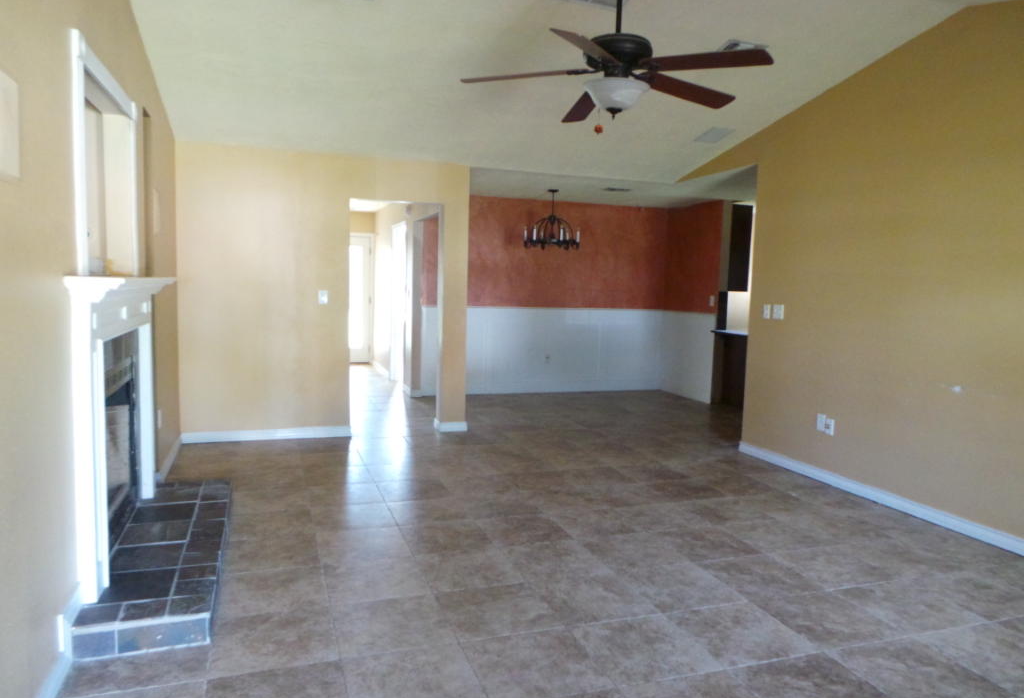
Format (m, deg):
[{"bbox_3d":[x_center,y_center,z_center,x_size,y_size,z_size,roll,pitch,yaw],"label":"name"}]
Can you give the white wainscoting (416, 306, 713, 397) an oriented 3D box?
[{"bbox_3d":[0.671,0.073,8.405,3.450,1.119,1.152,0,5,-19],"label":"white wainscoting"}]

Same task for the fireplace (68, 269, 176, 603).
[{"bbox_3d":[-1.730,0.294,3.143,0.188,1.229,1.528,0,5,-19],"label":"fireplace"}]

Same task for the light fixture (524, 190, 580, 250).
[{"bbox_3d":[0.475,-1.451,7.632,0.600,0.654,0.600,2,5,0],"label":"light fixture"}]

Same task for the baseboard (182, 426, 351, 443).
[{"bbox_3d":[-2.069,0.734,5.828,1.359,0.090,0.021,0,5,-19],"label":"baseboard"}]

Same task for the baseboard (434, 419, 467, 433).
[{"bbox_3d":[-0.569,0.725,6.437,0.271,0.090,0.154,0,5,-19],"label":"baseboard"}]

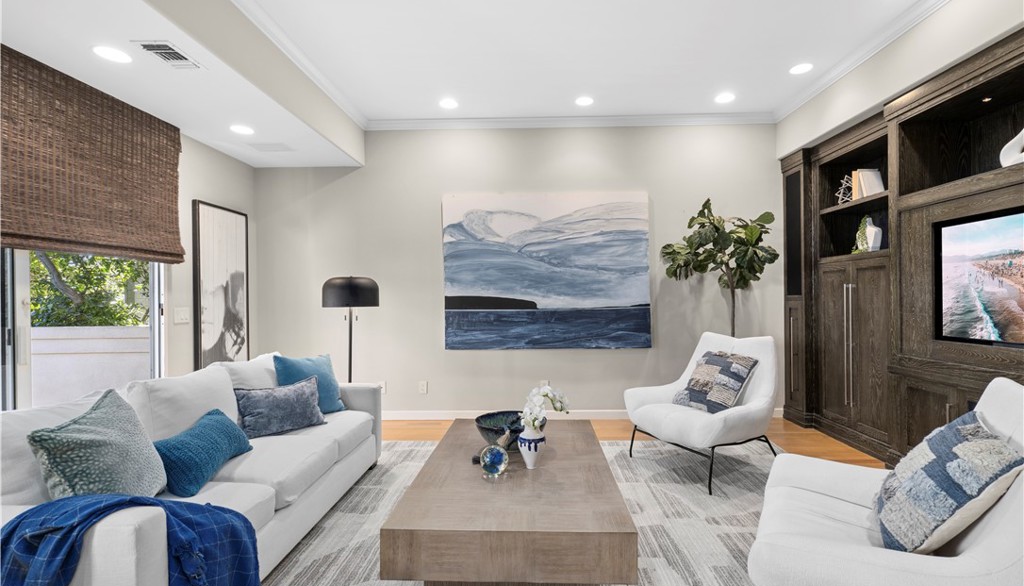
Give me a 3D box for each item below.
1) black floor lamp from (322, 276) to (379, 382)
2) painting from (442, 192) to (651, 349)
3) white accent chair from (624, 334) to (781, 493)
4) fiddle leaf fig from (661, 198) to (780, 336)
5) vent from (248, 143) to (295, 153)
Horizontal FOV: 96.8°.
[{"bbox_3d":[-1.381,0.538,3.915,0.494,1.351,0.494,0,0,2],"label":"black floor lamp"},{"bbox_3d":[0.326,-0.208,4.300,1.932,1.475,0.040,0,0,2],"label":"painting"},{"bbox_3d":[1.351,0.742,3.158,0.821,0.892,0.791,0,0,-26],"label":"white accent chair"},{"bbox_3d":[1.718,0.207,3.751,0.967,1.960,0.850,0,0,2],"label":"fiddle leaf fig"},{"bbox_3d":[-2.014,-1.212,3.824,0.300,0.020,0.205,0,0,2],"label":"vent"}]

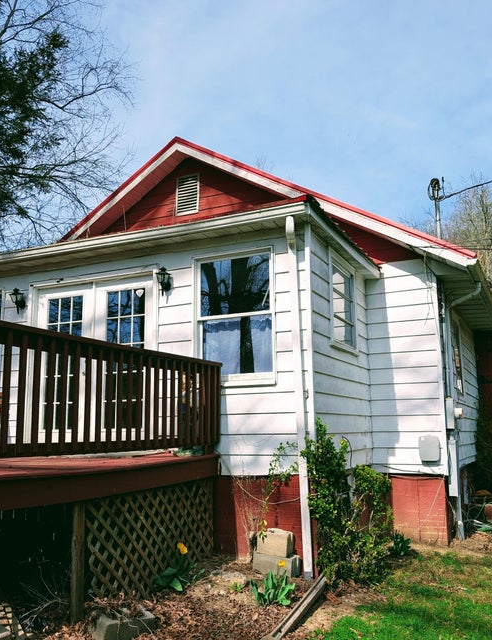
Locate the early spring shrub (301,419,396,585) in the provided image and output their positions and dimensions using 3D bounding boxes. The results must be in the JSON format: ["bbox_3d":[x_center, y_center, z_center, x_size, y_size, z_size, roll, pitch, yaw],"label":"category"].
[{"bbox_3d":[1.051,1.706,5.871,0.700,1.460,0.950,-5,-11,25],"label":"early spring shrub"}]

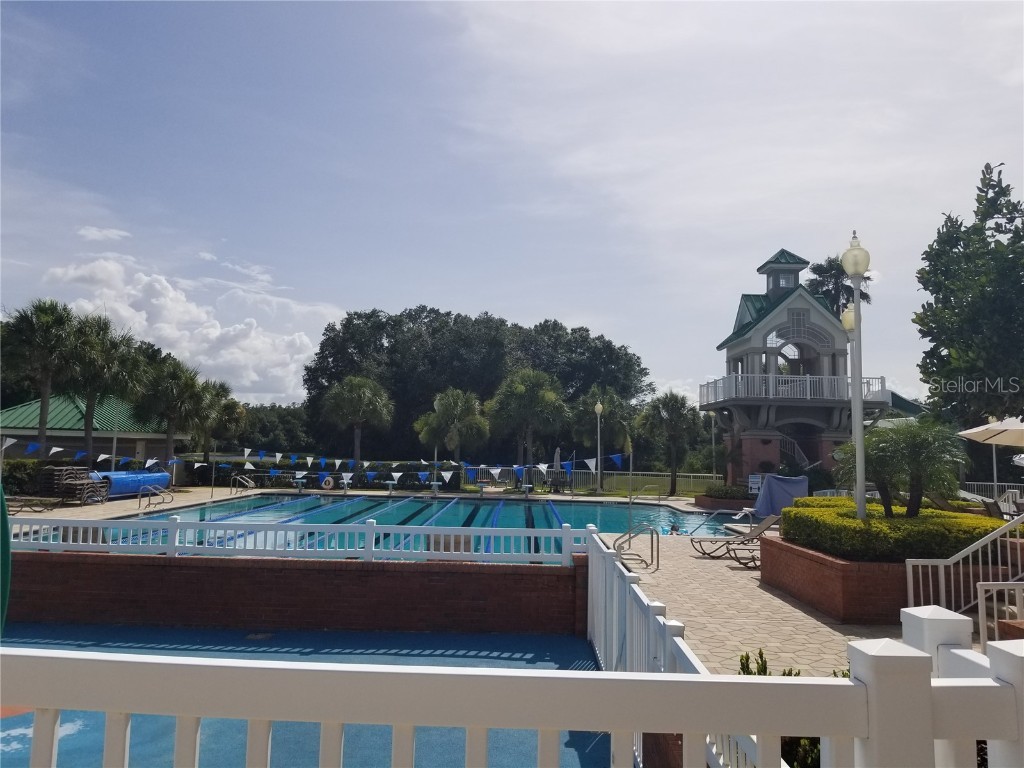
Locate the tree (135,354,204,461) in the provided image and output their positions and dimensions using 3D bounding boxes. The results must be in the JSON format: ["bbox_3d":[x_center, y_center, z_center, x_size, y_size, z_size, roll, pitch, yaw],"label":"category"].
[{"bbox_3d":[-16.773,1.792,37.664,3.410,6.510,3.410,1,-5,1],"label":"tree"}]

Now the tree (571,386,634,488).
[{"bbox_3d":[5.322,3.220,45.543,3.807,6.167,3.807,1,-5,1],"label":"tree"}]

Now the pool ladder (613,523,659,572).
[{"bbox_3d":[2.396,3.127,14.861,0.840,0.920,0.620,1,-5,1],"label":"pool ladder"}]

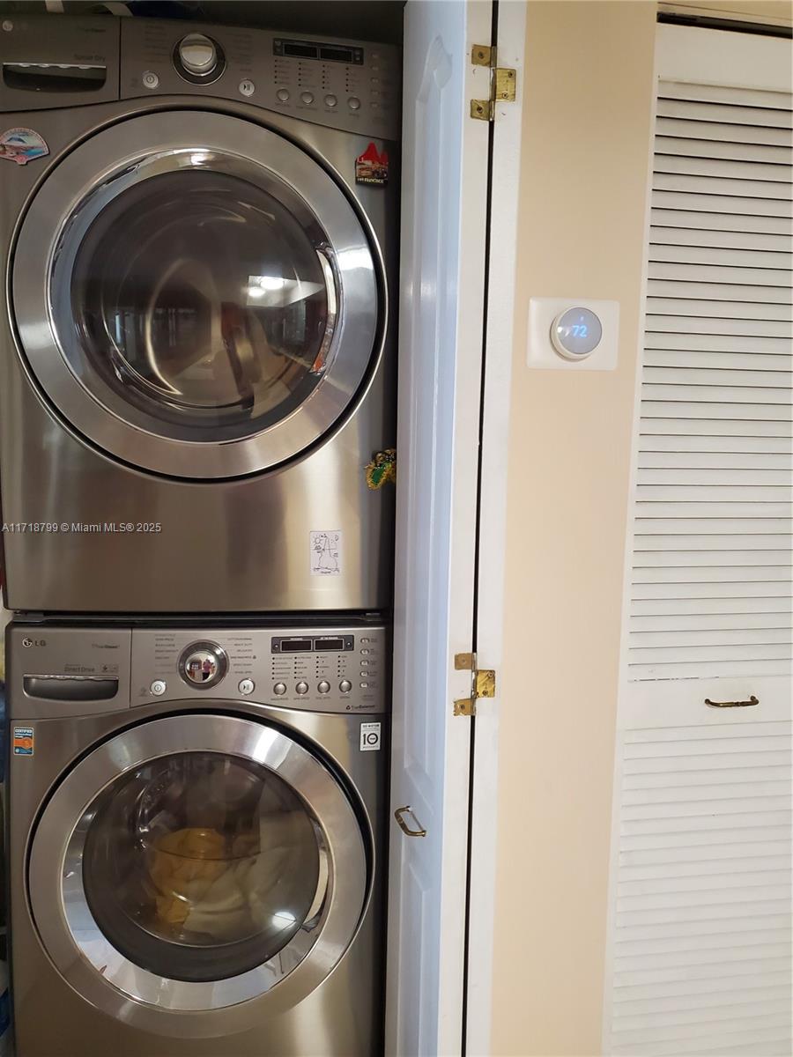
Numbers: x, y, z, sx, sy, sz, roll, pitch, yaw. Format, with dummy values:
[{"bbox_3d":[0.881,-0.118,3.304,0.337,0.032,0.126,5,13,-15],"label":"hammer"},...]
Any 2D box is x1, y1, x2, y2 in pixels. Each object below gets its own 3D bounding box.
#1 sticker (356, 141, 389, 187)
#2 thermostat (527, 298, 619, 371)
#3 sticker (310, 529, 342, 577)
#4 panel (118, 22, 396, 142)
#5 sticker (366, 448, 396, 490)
[{"bbox_3d":[-0.041,-0.606,1.319,0.056,0.069,0.007,-1,7,-13],"label":"sticker"},{"bbox_3d":[0.286,-0.309,1.260,0.149,0.110,0.032,0,7,-10],"label":"thermostat"},{"bbox_3d":[-0.122,0.043,1.381,0.054,0.081,0.004,0,7,-10],"label":"sticker"},{"bbox_3d":[-0.208,-0.729,1.286,0.462,0.160,0.062,0,7,-7],"label":"panel"},{"bbox_3d":[-0.024,-0.103,1.384,0.058,0.072,0.013,-1,7,-14],"label":"sticker"}]

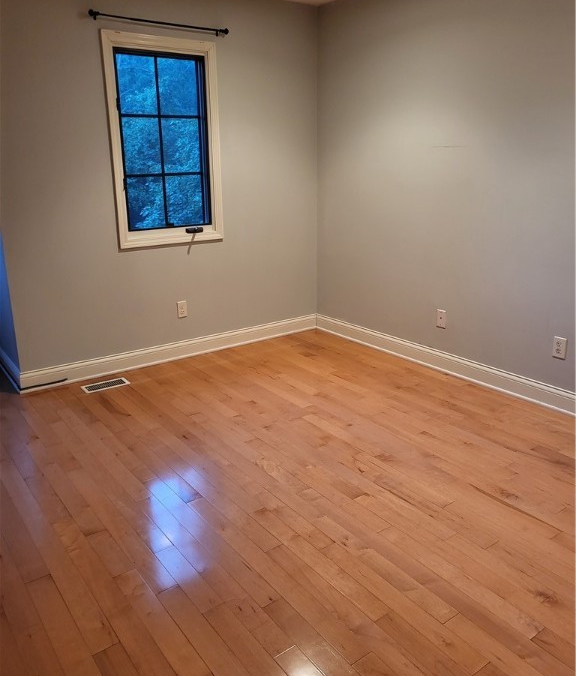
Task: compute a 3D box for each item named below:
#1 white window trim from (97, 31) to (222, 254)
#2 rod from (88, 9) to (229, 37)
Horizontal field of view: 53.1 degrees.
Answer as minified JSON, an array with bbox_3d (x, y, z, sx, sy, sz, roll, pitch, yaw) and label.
[{"bbox_3d":[-0.795,-1.258,3.768,0.760,1.269,0.080,-13,21,-35],"label":"white window trim"},{"bbox_3d":[-0.762,-1.916,3.516,0.916,0.043,0.085,-13,21,-35],"label":"rod"}]

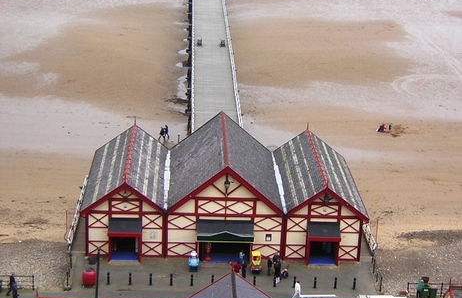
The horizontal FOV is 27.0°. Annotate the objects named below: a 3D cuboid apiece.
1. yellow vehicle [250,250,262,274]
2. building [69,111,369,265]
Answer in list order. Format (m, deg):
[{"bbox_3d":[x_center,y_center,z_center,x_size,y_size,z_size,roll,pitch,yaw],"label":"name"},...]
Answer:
[{"bbox_3d":[2.049,8.954,76.232,0.900,1.360,1.500,2,20,-3],"label":"yellow vehicle"},{"bbox_3d":[-0.656,2.907,82.525,22.900,8.200,14.400,2,20,-3],"label":"building"}]

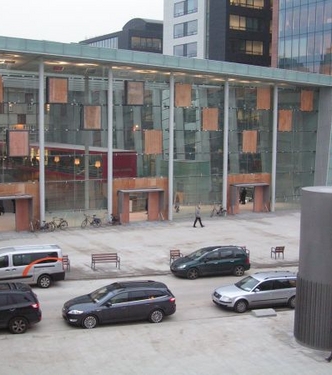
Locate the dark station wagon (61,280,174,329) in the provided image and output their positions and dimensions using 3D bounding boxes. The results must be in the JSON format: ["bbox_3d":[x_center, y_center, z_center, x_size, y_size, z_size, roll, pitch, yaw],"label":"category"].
[{"bbox_3d":[-1.965,4.967,26.079,4.830,1.530,1.886,-1,6,-17],"label":"dark station wagon"}]

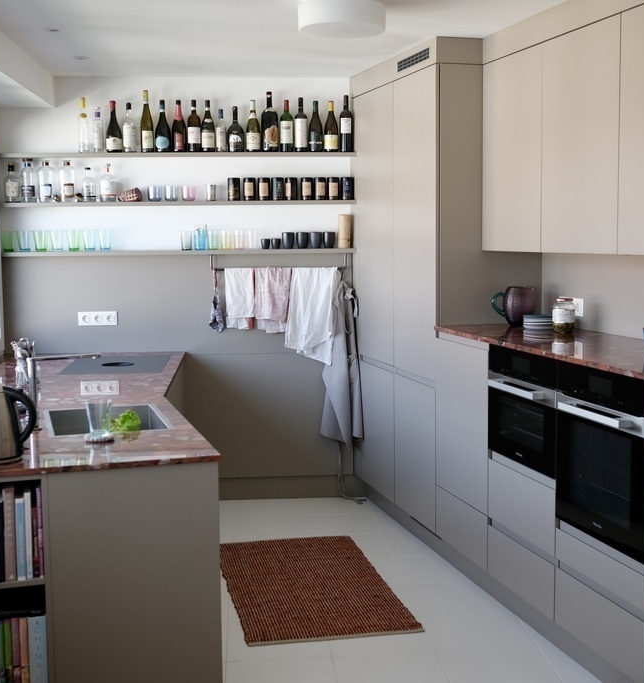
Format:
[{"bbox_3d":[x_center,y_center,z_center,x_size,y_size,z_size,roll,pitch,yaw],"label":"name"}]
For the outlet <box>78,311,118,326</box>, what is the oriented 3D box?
[{"bbox_3d":[-1.328,-0.136,5.903,0.225,0.081,0.014,-1,6,-4],"label":"outlet"}]

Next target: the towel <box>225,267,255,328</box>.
[{"bbox_3d":[-0.487,-0.252,5.912,0.176,0.365,0.050,-1,6,-4],"label":"towel"}]

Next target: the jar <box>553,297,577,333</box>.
[{"bbox_3d":[1.101,-0.118,4.523,0.103,0.151,0.103,-1,6,0],"label":"jar"}]

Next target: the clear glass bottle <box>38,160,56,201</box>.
[{"bbox_3d":[-1.607,-0.932,5.804,0.089,0.242,0.089,-1,6,-5],"label":"clear glass bottle"}]

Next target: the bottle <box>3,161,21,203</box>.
[{"bbox_3d":[-1.800,-0.924,5.790,0.088,0.234,0.088,-1,6,-5],"label":"bottle"}]

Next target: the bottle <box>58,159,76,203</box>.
[{"bbox_3d":[-1.470,-0.921,5.748,0.097,0.243,0.097,-1,6,-4],"label":"bottle"}]

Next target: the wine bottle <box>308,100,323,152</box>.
[{"bbox_3d":[-0.033,-1.272,5.894,0.078,0.297,0.078,-1,6,-5],"label":"wine bottle"}]

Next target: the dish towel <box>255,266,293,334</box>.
[{"bbox_3d":[-0.292,-0.243,5.928,0.220,0.392,0.050,-1,6,-4],"label":"dish towel"}]

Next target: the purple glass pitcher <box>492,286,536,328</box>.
[{"bbox_3d":[0.938,-0.170,4.860,0.212,0.188,0.155,0,6,11],"label":"purple glass pitcher"}]

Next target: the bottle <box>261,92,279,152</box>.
[{"bbox_3d":[-0.303,-1.282,5.831,0.097,0.352,0.097,-1,6,-4],"label":"bottle"}]

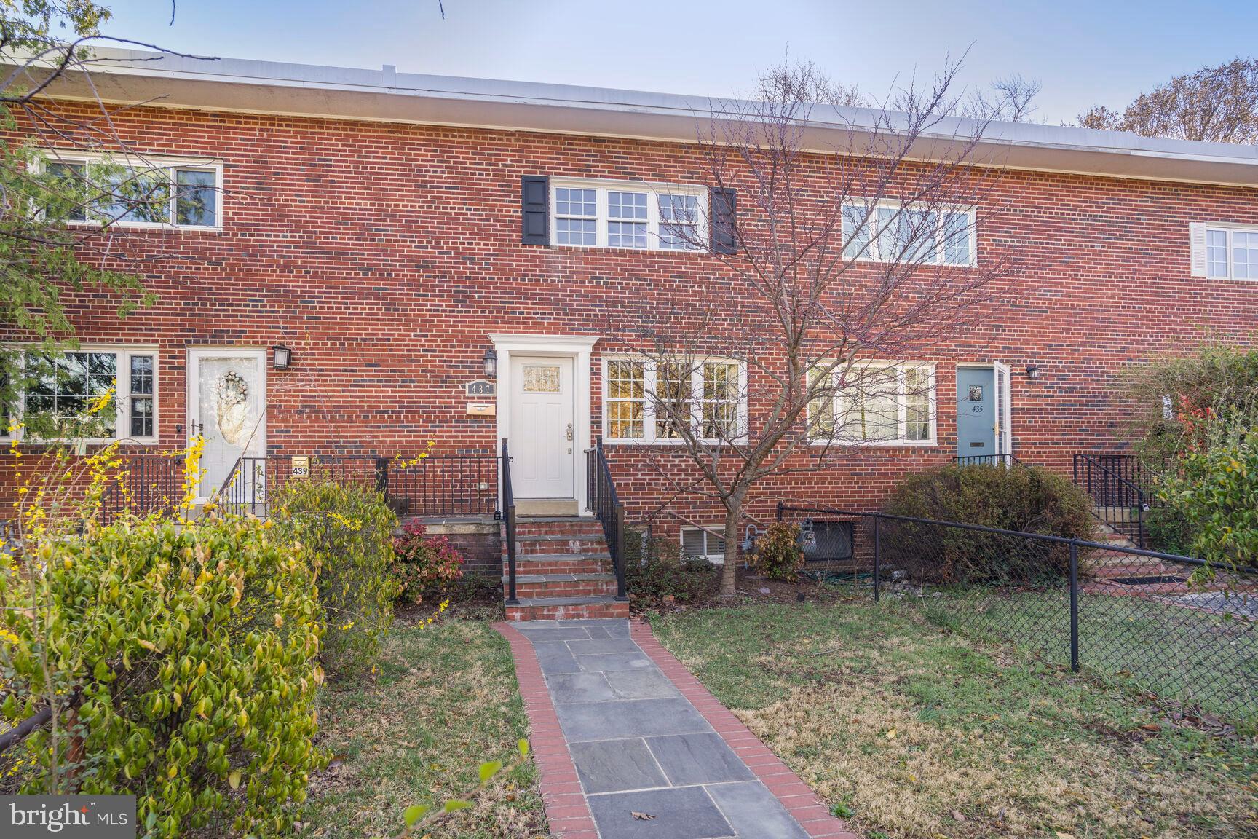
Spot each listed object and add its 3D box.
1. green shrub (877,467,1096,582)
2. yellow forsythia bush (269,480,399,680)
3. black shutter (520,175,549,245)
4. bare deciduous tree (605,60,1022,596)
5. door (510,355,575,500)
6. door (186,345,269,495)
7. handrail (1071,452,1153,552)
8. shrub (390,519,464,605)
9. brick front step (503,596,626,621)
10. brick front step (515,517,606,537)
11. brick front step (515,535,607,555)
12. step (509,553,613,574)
[{"bbox_3d":[4.910,1.450,9.150,2.700,1.530,1.700,0,-1,-10],"label":"green shrub"},{"bbox_3d":[-2.741,1.320,6.100,1.200,1.580,1.200,0,-1,-9],"label":"yellow forsythia bush"},{"bbox_3d":[-1.303,-2.924,9.307,0.380,0.970,0.040,0,-1,-9],"label":"black shutter"},{"bbox_3d":[2.171,-1.060,7.950,4.700,6.400,3.700,0,-1,-10],"label":"bare deciduous tree"},{"bbox_3d":[-1.247,0.125,9.582,0.910,2.040,0.060,0,-1,-9],"label":"door"},{"bbox_3d":[-5.255,0.090,8.700,0.950,2.020,0.070,0,-1,-10],"label":"door"},{"bbox_3d":[6.765,1.157,9.370,0.070,1.240,1.100,0,-1,-9],"label":"handrail"},{"bbox_3d":[-2.396,1.664,7.800,0.900,0.980,0.820,0,-1,-10],"label":"shrub"},{"bbox_3d":[-0.730,2.227,7.873,1.430,0.214,0.315,0,-1,-9],"label":"brick front step"},{"bbox_3d":[-0.992,1.396,8.650,1.320,0.190,0.360,0,-1,-10],"label":"brick front step"},{"bbox_3d":[-0.984,1.647,8.843,1.350,0.194,0.315,0,-1,-9],"label":"brick front step"},{"bbox_3d":[-0.932,1.837,8.514,1.350,0.194,0.315,0,-1,-9],"label":"step"}]

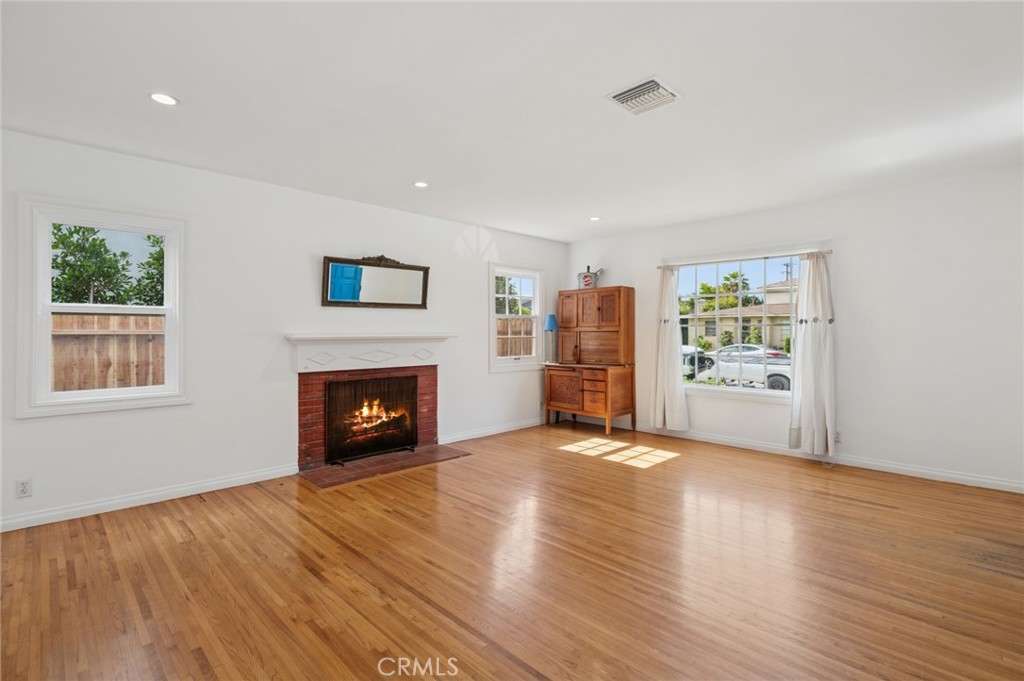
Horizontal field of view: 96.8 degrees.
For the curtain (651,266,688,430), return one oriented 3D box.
[{"bbox_3d":[1.834,0.102,5.256,0.130,1.900,0.440,-1,1,-43],"label":"curtain"}]

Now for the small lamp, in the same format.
[{"bbox_3d":[0.520,-0.021,5.976,0.205,0.640,0.205,0,1,0],"label":"small lamp"}]

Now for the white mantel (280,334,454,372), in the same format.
[{"bbox_3d":[-1.255,0.100,4.348,1.700,0.330,0.200,-1,1,-43],"label":"white mantel"}]

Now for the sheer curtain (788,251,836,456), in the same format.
[{"bbox_3d":[2.782,0.117,4.247,0.130,1.880,0.400,-1,1,-43],"label":"sheer curtain"}]

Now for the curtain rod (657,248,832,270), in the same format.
[{"bbox_3d":[2.310,-0.833,4.747,0.060,0.040,1.740,-1,1,-43],"label":"curtain rod"}]

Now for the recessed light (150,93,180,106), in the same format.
[{"bbox_3d":[-1.841,-1.272,2.410,0.135,0.030,0.135,-1,1,-43],"label":"recessed light"}]

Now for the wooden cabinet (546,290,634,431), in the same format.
[{"bbox_3d":[0.969,0.238,5.810,0.620,1.765,1.050,-1,1,-43],"label":"wooden cabinet"}]

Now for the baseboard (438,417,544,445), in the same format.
[{"bbox_3d":[-0.068,1.076,5.599,1.970,0.098,0.018,-1,1,-43],"label":"baseboard"}]

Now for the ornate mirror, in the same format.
[{"bbox_3d":[-1.280,-0.568,4.387,1.080,0.500,0.045,-1,9,-43],"label":"ornate mirror"}]

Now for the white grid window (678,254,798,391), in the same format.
[{"bbox_3d":[2.399,-0.174,4.803,0.090,1.420,1.480,-1,1,-43],"label":"white grid window"}]

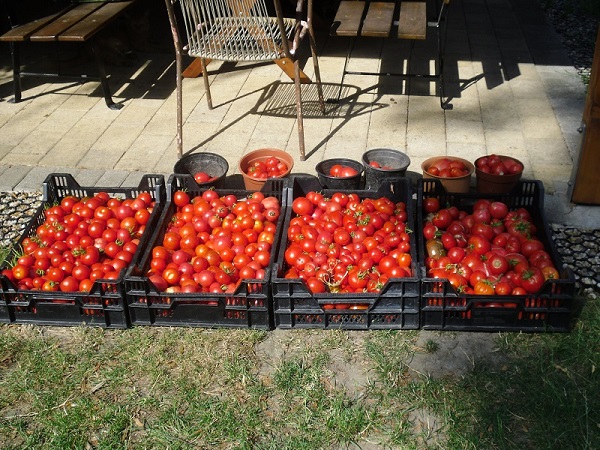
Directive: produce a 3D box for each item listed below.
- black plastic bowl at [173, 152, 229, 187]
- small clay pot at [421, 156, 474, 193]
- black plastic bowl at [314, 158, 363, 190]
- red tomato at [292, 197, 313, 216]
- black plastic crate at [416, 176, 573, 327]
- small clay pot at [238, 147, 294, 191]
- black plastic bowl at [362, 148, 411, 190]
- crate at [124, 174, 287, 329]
[{"bbox_3d":[-0.338,-0.135,2.806,0.189,0.157,0.189,-2,38,0],"label":"black plastic bowl"},{"bbox_3d":[0.510,-0.134,2.773,0.183,0.147,0.183,-1,30,1],"label":"small clay pot"},{"bbox_3d":[0.140,-0.130,2.781,0.165,0.150,0.165,-1,30,1],"label":"black plastic bowl"},{"bbox_3d":[0.009,-0.060,2.578,0.066,0.060,0.066,-2,30,0],"label":"red tomato"},{"bbox_3d":[0.565,0.057,2.420,0.400,0.168,0.600,2,30,6],"label":"black plastic crate"},{"bbox_3d":[-0.113,-0.142,2.795,0.192,0.168,0.192,-2,38,0],"label":"small clay pot"},{"bbox_3d":[0.301,-0.149,2.784,0.165,0.174,0.165,-1,30,1],"label":"black plastic bowl"},{"bbox_3d":[-0.259,0.066,2.449,0.400,0.165,0.600,1,30,4],"label":"crate"}]

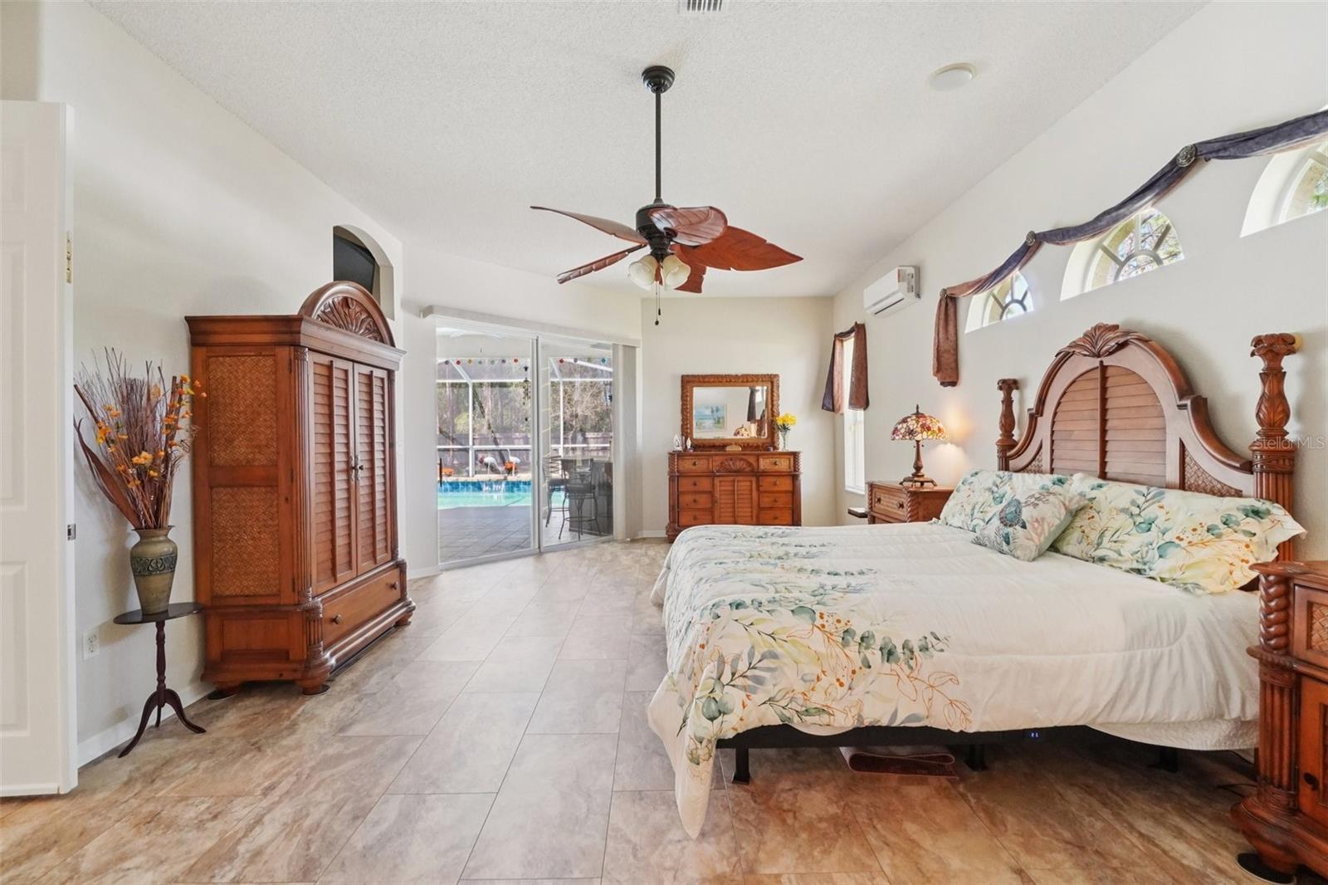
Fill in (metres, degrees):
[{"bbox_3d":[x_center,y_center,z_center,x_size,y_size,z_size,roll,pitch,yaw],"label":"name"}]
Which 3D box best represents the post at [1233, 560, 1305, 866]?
[{"bbox_3d":[1.805,0.810,1.645,0.155,0.880,0.155,0,0,-1],"label":"post"}]

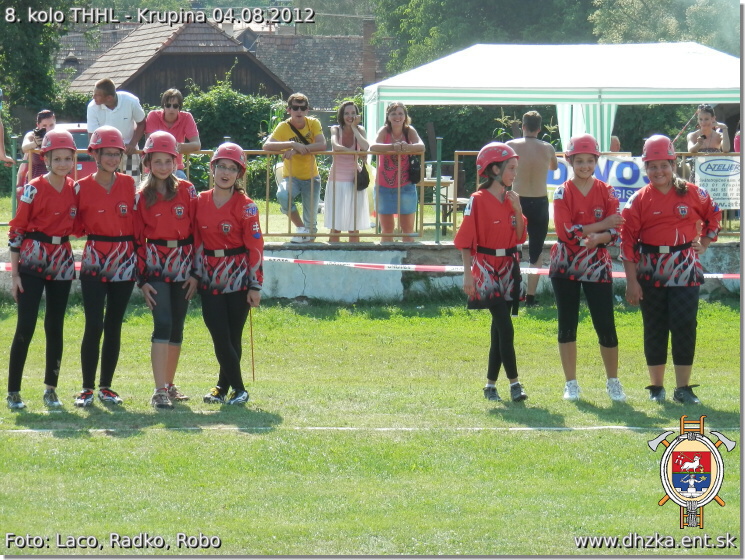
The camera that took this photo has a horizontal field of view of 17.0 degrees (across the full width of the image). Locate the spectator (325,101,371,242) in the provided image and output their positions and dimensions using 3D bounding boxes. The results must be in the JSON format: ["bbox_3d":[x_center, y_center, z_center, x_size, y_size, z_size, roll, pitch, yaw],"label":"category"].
[{"bbox_3d":[-0.255,-1.026,25.486,0.469,1.595,0.420,0,4,5],"label":"spectator"}]

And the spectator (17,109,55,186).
[{"bbox_3d":[-3.397,-0.991,25.488,0.480,1.504,0.500,0,4,-5],"label":"spectator"}]

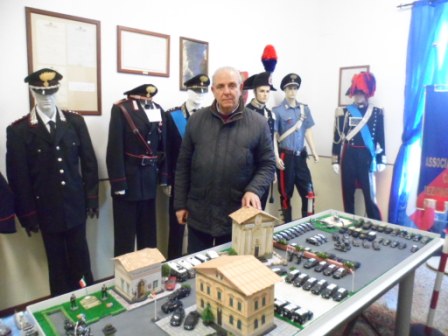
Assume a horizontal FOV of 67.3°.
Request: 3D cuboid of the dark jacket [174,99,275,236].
[{"bbox_3d":[0.003,0.006,2.071,0.620,0.828,0.400,1,9,4],"label":"dark jacket"}]

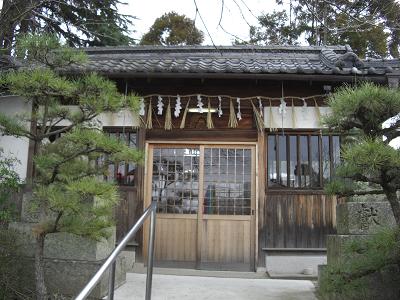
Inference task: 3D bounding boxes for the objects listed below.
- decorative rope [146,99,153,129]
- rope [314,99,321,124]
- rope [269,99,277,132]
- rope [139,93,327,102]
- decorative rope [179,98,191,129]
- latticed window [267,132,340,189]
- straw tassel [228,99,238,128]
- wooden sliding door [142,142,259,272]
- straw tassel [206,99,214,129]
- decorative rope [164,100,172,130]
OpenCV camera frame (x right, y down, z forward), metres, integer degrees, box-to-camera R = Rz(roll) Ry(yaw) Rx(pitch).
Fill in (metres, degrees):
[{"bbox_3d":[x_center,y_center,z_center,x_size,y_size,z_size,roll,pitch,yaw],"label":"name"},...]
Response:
[{"bbox_3d":[-0.719,-0.518,6.151,0.095,0.446,0.090,1,-3,3],"label":"decorative rope"},{"bbox_3d":[1.662,-0.523,6.047,0.099,0.410,0.090,1,-3,3],"label":"rope"},{"bbox_3d":[1.037,-0.490,6.072,0.114,0.483,0.090,1,-3,3],"label":"rope"},{"bbox_3d":[0.486,-0.785,6.394,2.806,0.138,0.080,1,-8,2],"label":"rope"},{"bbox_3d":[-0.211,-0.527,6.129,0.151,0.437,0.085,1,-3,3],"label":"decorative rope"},{"bbox_3d":[1.564,0.162,6.460,1.124,0.860,0.080,1,-8,2],"label":"latticed window"},{"bbox_3d":[0.498,-0.543,6.359,0.148,0.456,0.090,1,-8,2],"label":"straw tassel"},{"bbox_3d":[0.012,0.850,6.400,1.670,1.900,0.100,1,-3,3],"label":"wooden sliding door"},{"bbox_3d":[0.150,-0.526,6.113,0.114,0.436,0.090,1,-3,3],"label":"straw tassel"},{"bbox_3d":[-0.452,-0.510,6.139,0.115,0.460,0.090,1,-3,3],"label":"decorative rope"}]

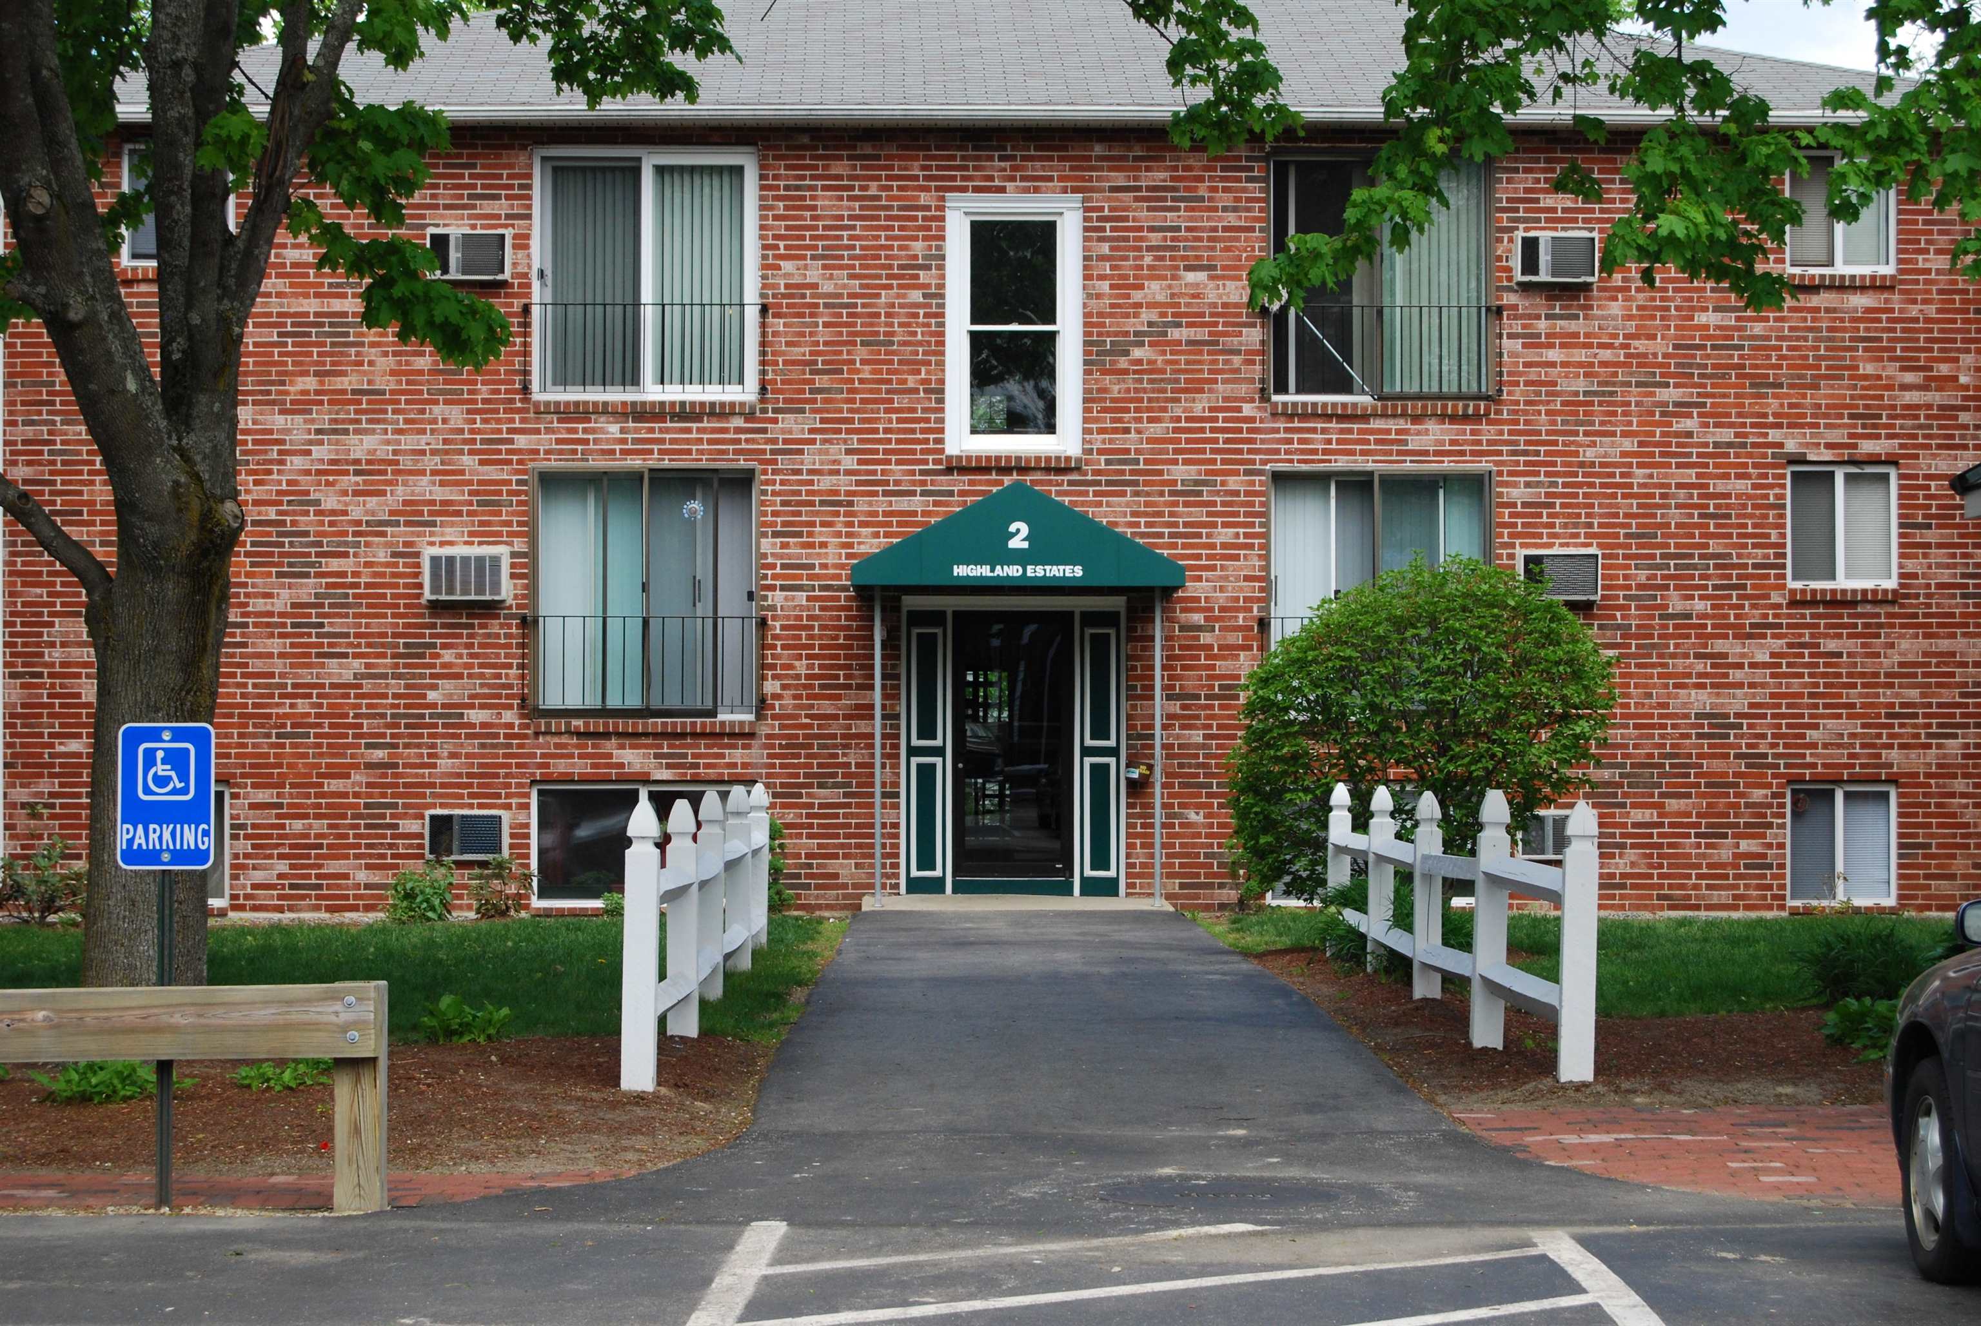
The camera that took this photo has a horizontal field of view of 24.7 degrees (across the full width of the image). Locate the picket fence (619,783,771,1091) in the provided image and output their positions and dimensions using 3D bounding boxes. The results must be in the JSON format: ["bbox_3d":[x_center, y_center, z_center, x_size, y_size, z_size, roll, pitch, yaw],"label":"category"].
[{"bbox_3d":[-1.528,1.273,24.900,0.160,1.210,12.100,0,-1,-1],"label":"picket fence"}]

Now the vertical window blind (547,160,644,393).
[{"bbox_3d":[-3.218,-3.135,36.620,0.790,1.880,0.090,0,-1,0],"label":"vertical window blind"}]

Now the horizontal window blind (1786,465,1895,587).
[{"bbox_3d":[6.893,-1.115,36.580,0.870,0.950,0.060,0,-1,0],"label":"horizontal window blind"}]

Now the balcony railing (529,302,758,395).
[{"bbox_3d":[-2.802,-2.532,36.514,1.920,0.770,0.100,0,-1,-1],"label":"balcony railing"}]

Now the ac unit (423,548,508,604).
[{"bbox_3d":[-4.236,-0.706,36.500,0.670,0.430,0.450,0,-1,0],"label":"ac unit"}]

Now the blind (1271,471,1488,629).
[{"bbox_3d":[3.154,-0.564,36.600,1.780,1.920,0.090,0,-1,0],"label":"blind"}]

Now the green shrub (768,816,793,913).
[{"bbox_3d":[-1.737,1.589,35.700,0.380,0.760,0.380,0,-2,-1],"label":"green shrub"}]

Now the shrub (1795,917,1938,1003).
[{"bbox_3d":[4.887,1.657,25.200,0.750,0.470,0.700,0,-2,-1],"label":"shrub"}]

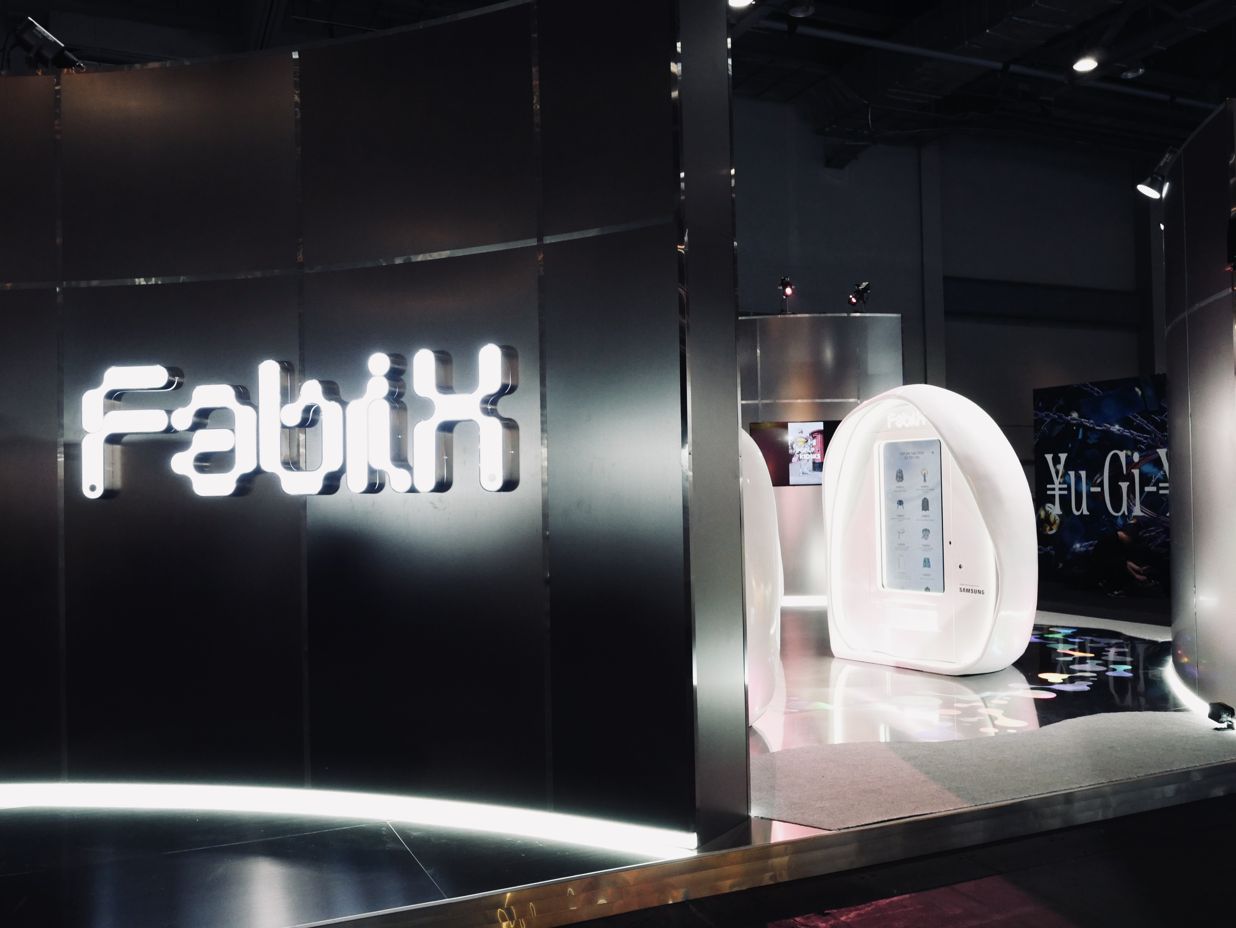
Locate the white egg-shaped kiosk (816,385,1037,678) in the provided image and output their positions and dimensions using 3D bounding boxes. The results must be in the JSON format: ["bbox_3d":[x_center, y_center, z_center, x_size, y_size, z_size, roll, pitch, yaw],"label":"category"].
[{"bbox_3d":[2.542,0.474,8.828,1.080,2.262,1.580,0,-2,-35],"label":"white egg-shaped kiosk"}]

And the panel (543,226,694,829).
[{"bbox_3d":[-0.007,0.255,4.441,0.650,2.428,0.060,-2,-2,30],"label":"panel"}]

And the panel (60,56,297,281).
[{"bbox_3d":[-2.136,-1.428,5.215,1.228,1.034,0.060,-2,-2,9],"label":"panel"}]

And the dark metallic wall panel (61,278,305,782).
[{"bbox_3d":[-2.094,0.326,5.162,1.228,2.428,0.060,-2,-2,9],"label":"dark metallic wall panel"}]

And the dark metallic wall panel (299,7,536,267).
[{"bbox_3d":[-0.928,-1.466,4.891,1.229,1.034,0.060,-2,-2,21],"label":"dark metallic wall panel"}]

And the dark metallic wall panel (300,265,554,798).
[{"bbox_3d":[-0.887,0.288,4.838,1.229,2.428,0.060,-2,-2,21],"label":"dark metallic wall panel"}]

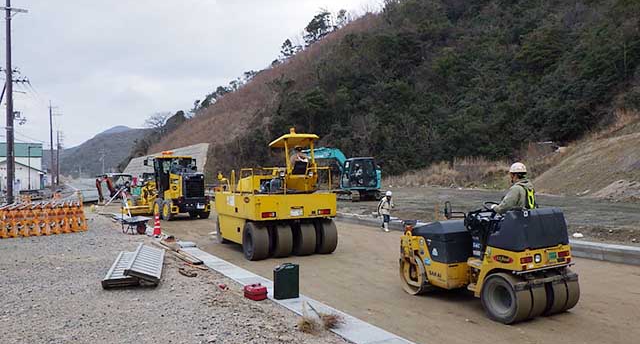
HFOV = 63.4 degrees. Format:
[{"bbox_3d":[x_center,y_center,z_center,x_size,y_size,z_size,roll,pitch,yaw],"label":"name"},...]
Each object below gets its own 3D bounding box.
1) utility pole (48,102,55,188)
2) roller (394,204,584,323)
[{"bbox_3d":[-34.192,-3.442,66.040,0.340,11.220,0.340,-2,-1,0],"label":"utility pole"},{"bbox_3d":[2.600,1.305,8.423,1.280,1.630,2.850,0,-1,-28],"label":"roller"}]

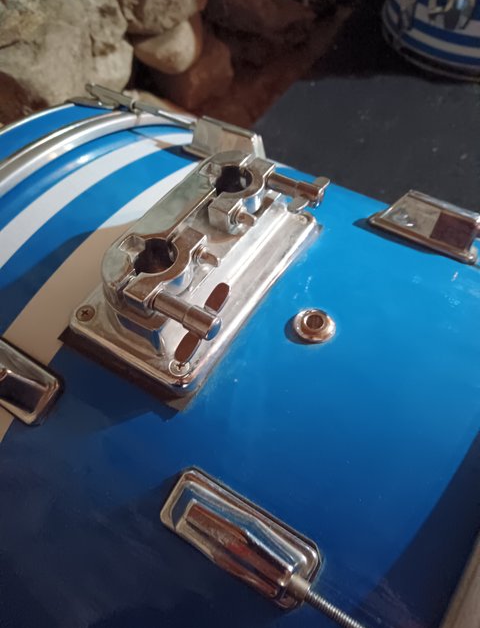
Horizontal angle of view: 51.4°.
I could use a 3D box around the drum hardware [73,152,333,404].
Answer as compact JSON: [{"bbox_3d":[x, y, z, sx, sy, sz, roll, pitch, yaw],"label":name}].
[{"bbox_3d":[-0.015,-0.031,0.265,0.079,0.053,0.140,27,58,20],"label":"drum hardware"}]

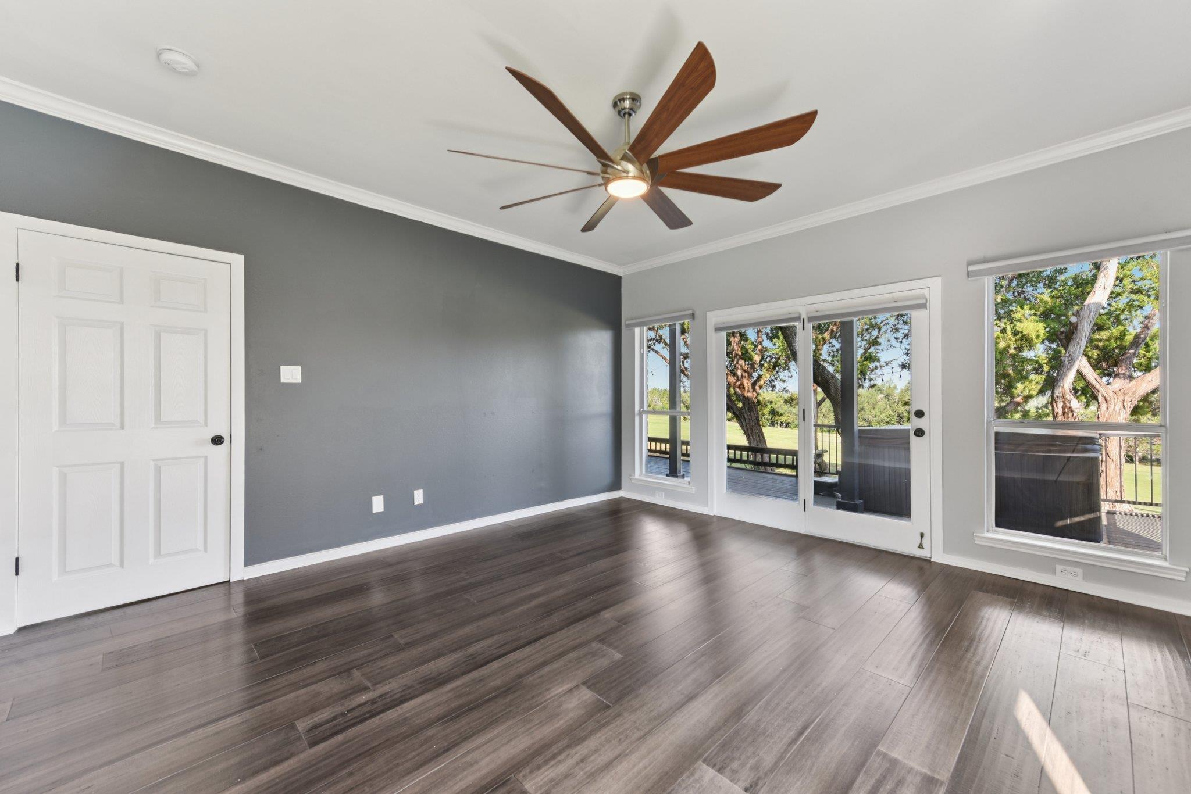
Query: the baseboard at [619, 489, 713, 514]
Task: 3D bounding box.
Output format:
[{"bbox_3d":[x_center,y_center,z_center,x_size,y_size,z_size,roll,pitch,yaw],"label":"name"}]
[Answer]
[{"bbox_3d":[0.723,1.162,5.120,0.018,0.082,1.209,0,0,-44],"label":"baseboard"}]

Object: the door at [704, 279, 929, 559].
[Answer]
[{"bbox_3d":[1.825,0.195,4.017,0.080,1.997,1.826,0,0,-44],"label":"door"}]

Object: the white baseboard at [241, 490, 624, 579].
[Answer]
[{"bbox_3d":[-1.000,1.156,4.282,3.627,0.082,0.018,0,0,-44],"label":"white baseboard"}]

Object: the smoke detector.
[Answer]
[{"bbox_3d":[-1.914,-1.536,2.126,0.147,0.045,0.147,0,0,-44],"label":"smoke detector"}]

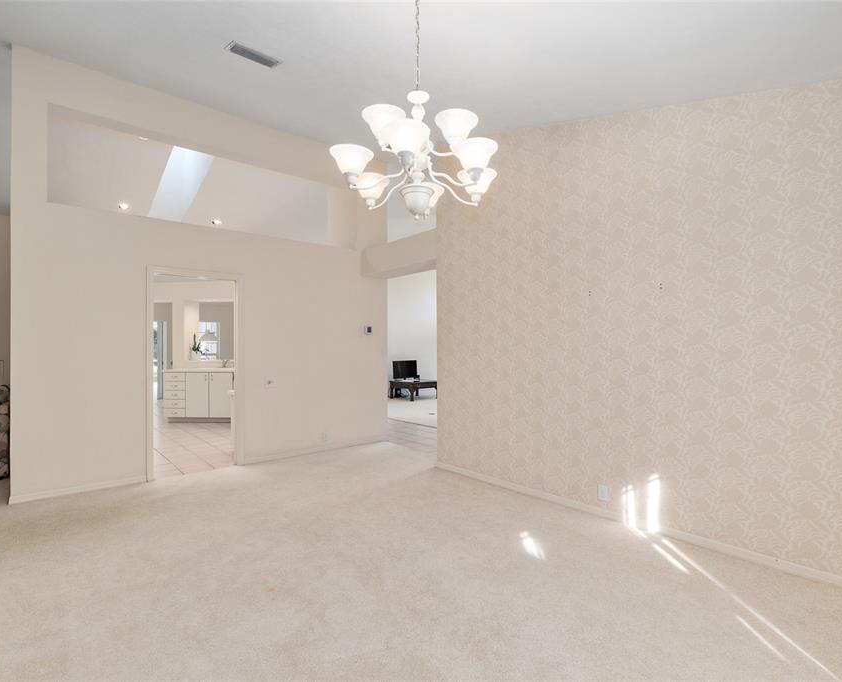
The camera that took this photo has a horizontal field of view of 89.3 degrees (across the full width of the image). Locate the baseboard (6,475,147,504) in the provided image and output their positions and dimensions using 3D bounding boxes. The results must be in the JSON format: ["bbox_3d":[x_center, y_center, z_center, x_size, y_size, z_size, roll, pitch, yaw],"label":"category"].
[{"bbox_3d":[-3.074,1.344,3.881,0.983,0.072,0.016,0,0,-36],"label":"baseboard"}]

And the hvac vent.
[{"bbox_3d":[-1.225,-2.109,3.142,0.350,0.020,0.200,1,12,-37],"label":"hvac vent"}]

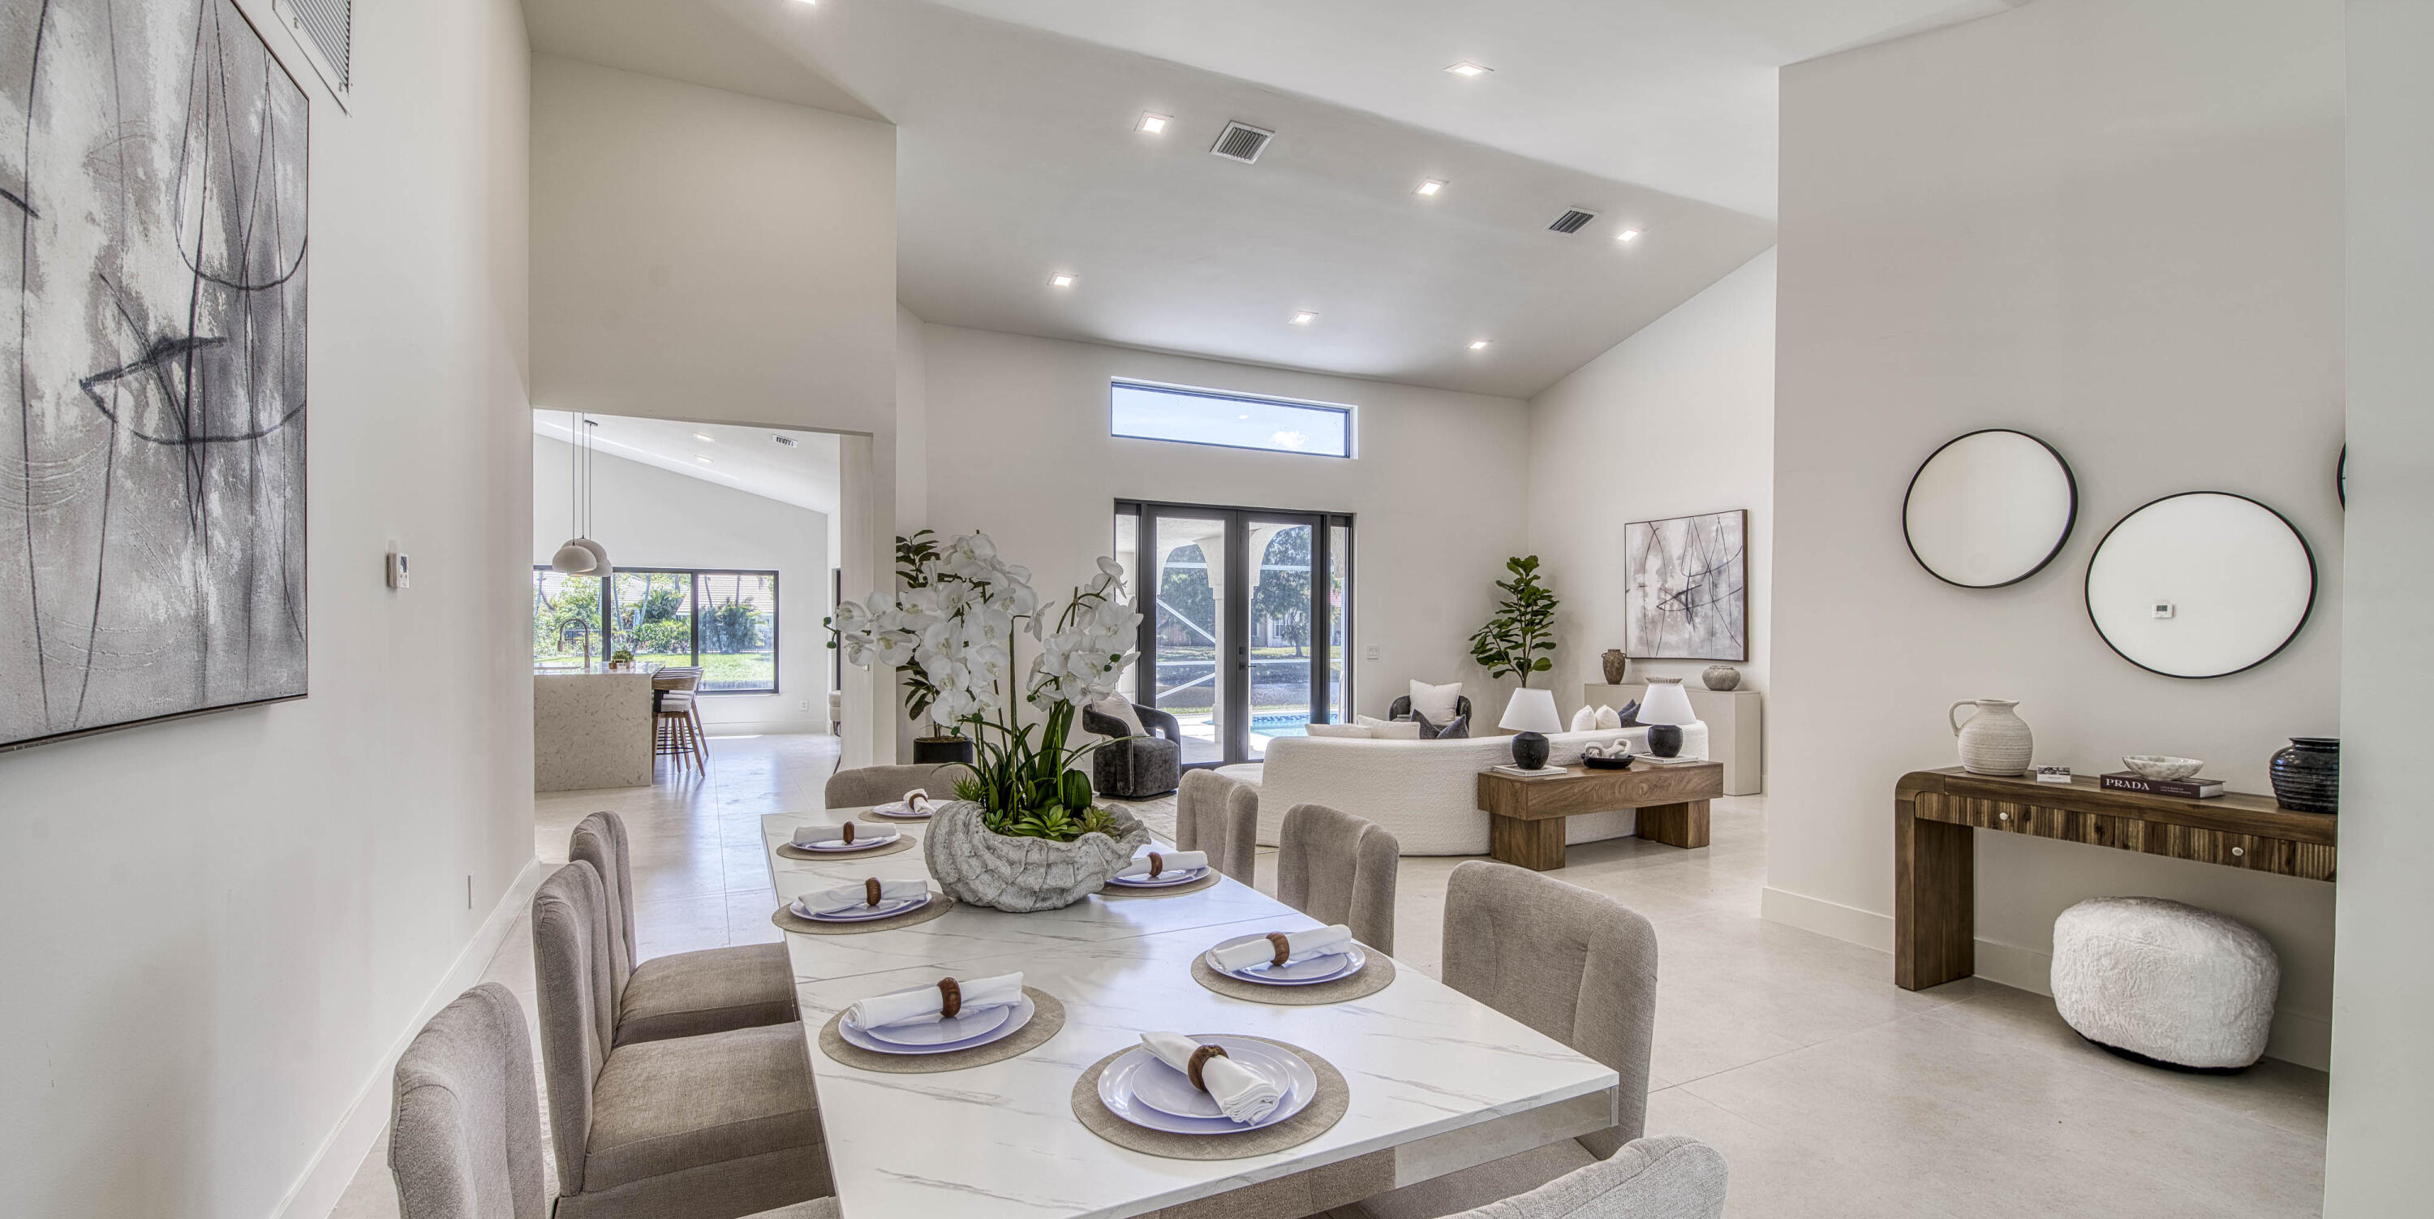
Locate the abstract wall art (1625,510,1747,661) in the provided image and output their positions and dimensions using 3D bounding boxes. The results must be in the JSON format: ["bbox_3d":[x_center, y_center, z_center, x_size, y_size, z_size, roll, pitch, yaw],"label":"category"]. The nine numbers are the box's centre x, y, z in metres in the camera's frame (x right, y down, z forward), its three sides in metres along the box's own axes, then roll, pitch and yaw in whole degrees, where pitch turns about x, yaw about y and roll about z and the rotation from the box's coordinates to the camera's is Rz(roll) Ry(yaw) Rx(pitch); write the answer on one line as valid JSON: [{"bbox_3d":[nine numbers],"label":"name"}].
[{"bbox_3d":[4.155,-0.185,9.091,0.050,1.280,1.250,1,-1,-26],"label":"abstract wall art"}]

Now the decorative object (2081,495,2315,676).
[{"bbox_3d":[3.311,-0.080,3.441,0.030,0.610,0.610,1,-1,-26],"label":"decorative object"}]

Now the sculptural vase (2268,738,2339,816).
[{"bbox_3d":[3.317,0.498,3.038,0.230,0.225,0.230,1,-1,-26],"label":"sculptural vase"}]

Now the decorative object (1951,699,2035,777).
[{"bbox_3d":[2.897,0.479,3.807,0.250,0.275,0.220,0,-1,38],"label":"decorative object"}]

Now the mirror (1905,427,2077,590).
[{"bbox_3d":[2.951,-0.381,3.896,0.040,0.590,0.590,1,-1,-26],"label":"mirror"}]

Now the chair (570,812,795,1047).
[{"bbox_3d":[-1.282,0.963,2.563,0.570,0.900,0.470,1,-1,-26],"label":"chair"}]

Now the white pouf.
[{"bbox_3d":[2.997,1.199,3.240,0.510,0.430,0.520,1,-1,-26],"label":"white pouf"}]

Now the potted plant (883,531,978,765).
[{"bbox_3d":[-2.022,0.431,7.362,0.720,1.980,0.680,1,-1,-26],"label":"potted plant"}]

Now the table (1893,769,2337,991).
[{"bbox_3d":[3.034,1.020,3.327,0.370,0.790,1.360,1,-1,-26],"label":"table"}]

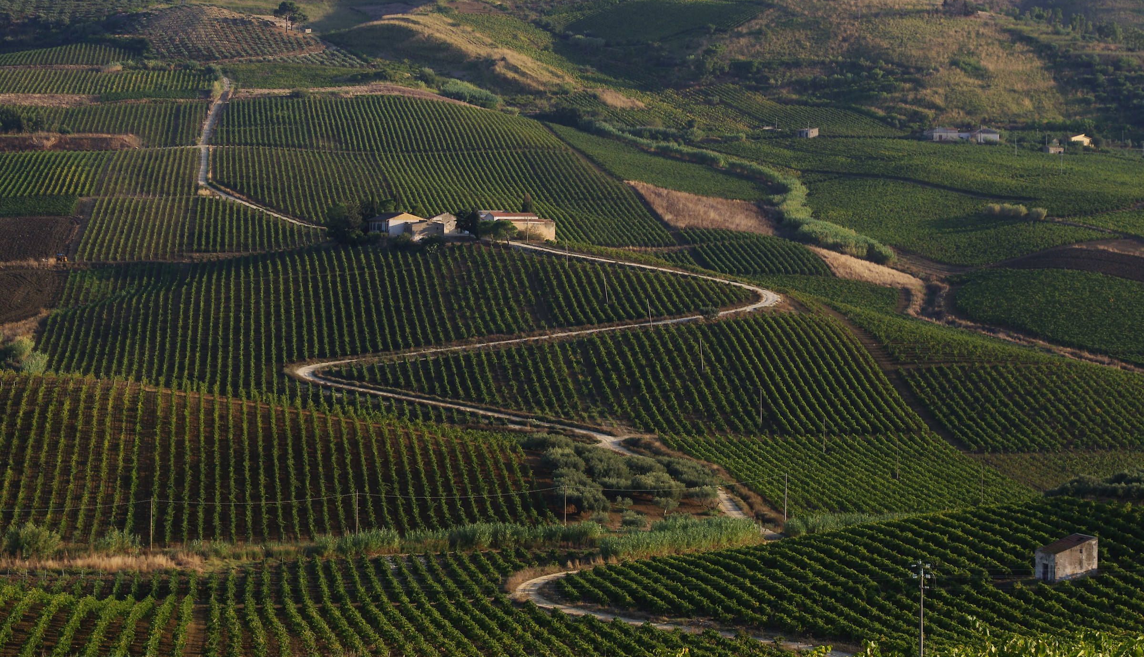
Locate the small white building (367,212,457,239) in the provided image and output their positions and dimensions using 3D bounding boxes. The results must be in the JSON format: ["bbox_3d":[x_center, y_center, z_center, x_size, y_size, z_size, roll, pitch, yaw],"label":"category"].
[{"bbox_3d":[-41.489,-26.906,680.000,19.500,6.900,13.000,-1,3,-22],"label":"small white building"}]

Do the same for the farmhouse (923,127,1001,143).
[{"bbox_3d":[143.855,-71.359,960.000,27.500,5.400,10.000,0,3,-6],"label":"farmhouse"}]

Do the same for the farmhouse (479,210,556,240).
[{"bbox_3d":[-14.395,-27.137,680.000,16.500,7.300,12.000,-1,3,-22],"label":"farmhouse"}]

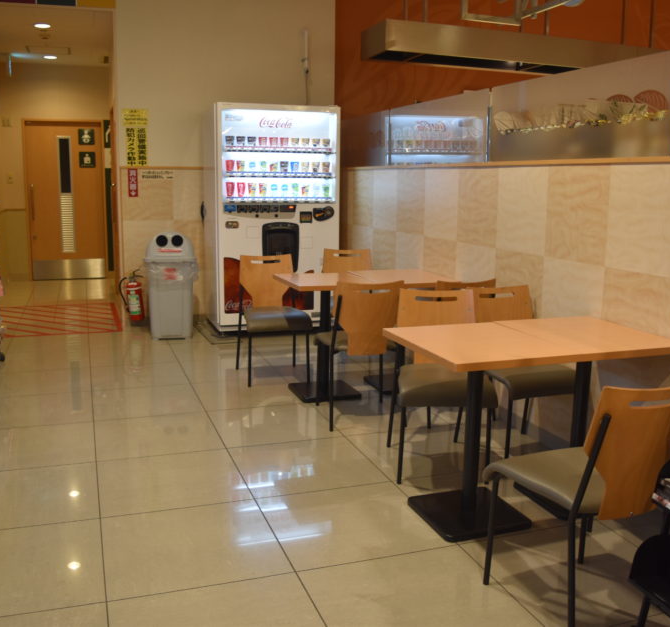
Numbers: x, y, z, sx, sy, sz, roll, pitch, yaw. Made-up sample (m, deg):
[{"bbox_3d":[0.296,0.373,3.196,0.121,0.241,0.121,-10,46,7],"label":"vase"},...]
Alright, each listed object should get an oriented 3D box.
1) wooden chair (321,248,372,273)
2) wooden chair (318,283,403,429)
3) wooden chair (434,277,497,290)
[{"bbox_3d":[0.103,-0.053,5.041,0.430,0.770,0.520,0,11,-5],"label":"wooden chair"},{"bbox_3d":[0.139,0.180,3.791,0.430,0.770,0.520,-1,11,-11],"label":"wooden chair"},{"bbox_3d":[0.617,0.166,4.032,0.420,0.775,0.520,-2,11,-18],"label":"wooden chair"}]

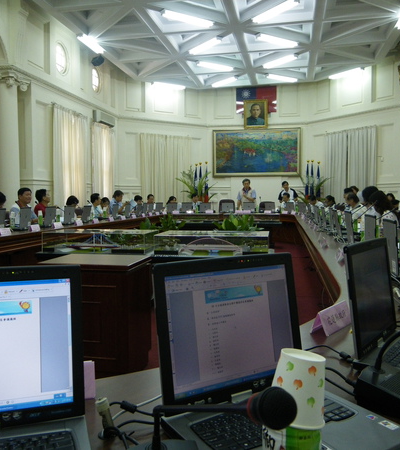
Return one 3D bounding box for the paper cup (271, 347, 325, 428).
[{"bbox_3d":[0.120,0.195,0.590,0.074,0.075,0.074,9,-1,0],"label":"paper cup"}]

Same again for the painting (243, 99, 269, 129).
[{"bbox_3d":[1.673,-3.290,14.422,0.720,0.890,0.080,1,11,10],"label":"painting"}]

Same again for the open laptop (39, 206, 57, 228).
[{"bbox_3d":[-2.150,-0.092,6.590,0.300,0.285,0.330,1,3,9],"label":"open laptop"}]

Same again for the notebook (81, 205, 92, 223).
[{"bbox_3d":[-2.130,-0.192,8.590,0.285,0.298,0.328,0,3,10],"label":"notebook"}]

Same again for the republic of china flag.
[{"bbox_3d":[1.891,-4.140,16.098,1.360,0.907,0.030,0,3,11],"label":"republic of china flag"}]

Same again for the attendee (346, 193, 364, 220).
[{"bbox_3d":[2.600,0.107,7.850,0.680,1.250,0.520,1,3,9],"label":"attendee"}]

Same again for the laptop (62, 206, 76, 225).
[{"bbox_3d":[-2.094,-0.134,7.342,0.300,0.285,0.330,1,3,9],"label":"laptop"}]

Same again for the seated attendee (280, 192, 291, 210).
[{"bbox_3d":[2.428,-0.249,13.708,0.500,1.295,0.750,0,3,13],"label":"seated attendee"}]

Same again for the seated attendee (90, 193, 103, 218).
[{"bbox_3d":[-2.160,-0.015,10.100,0.700,1.280,0.500,0,3,10],"label":"seated attendee"}]

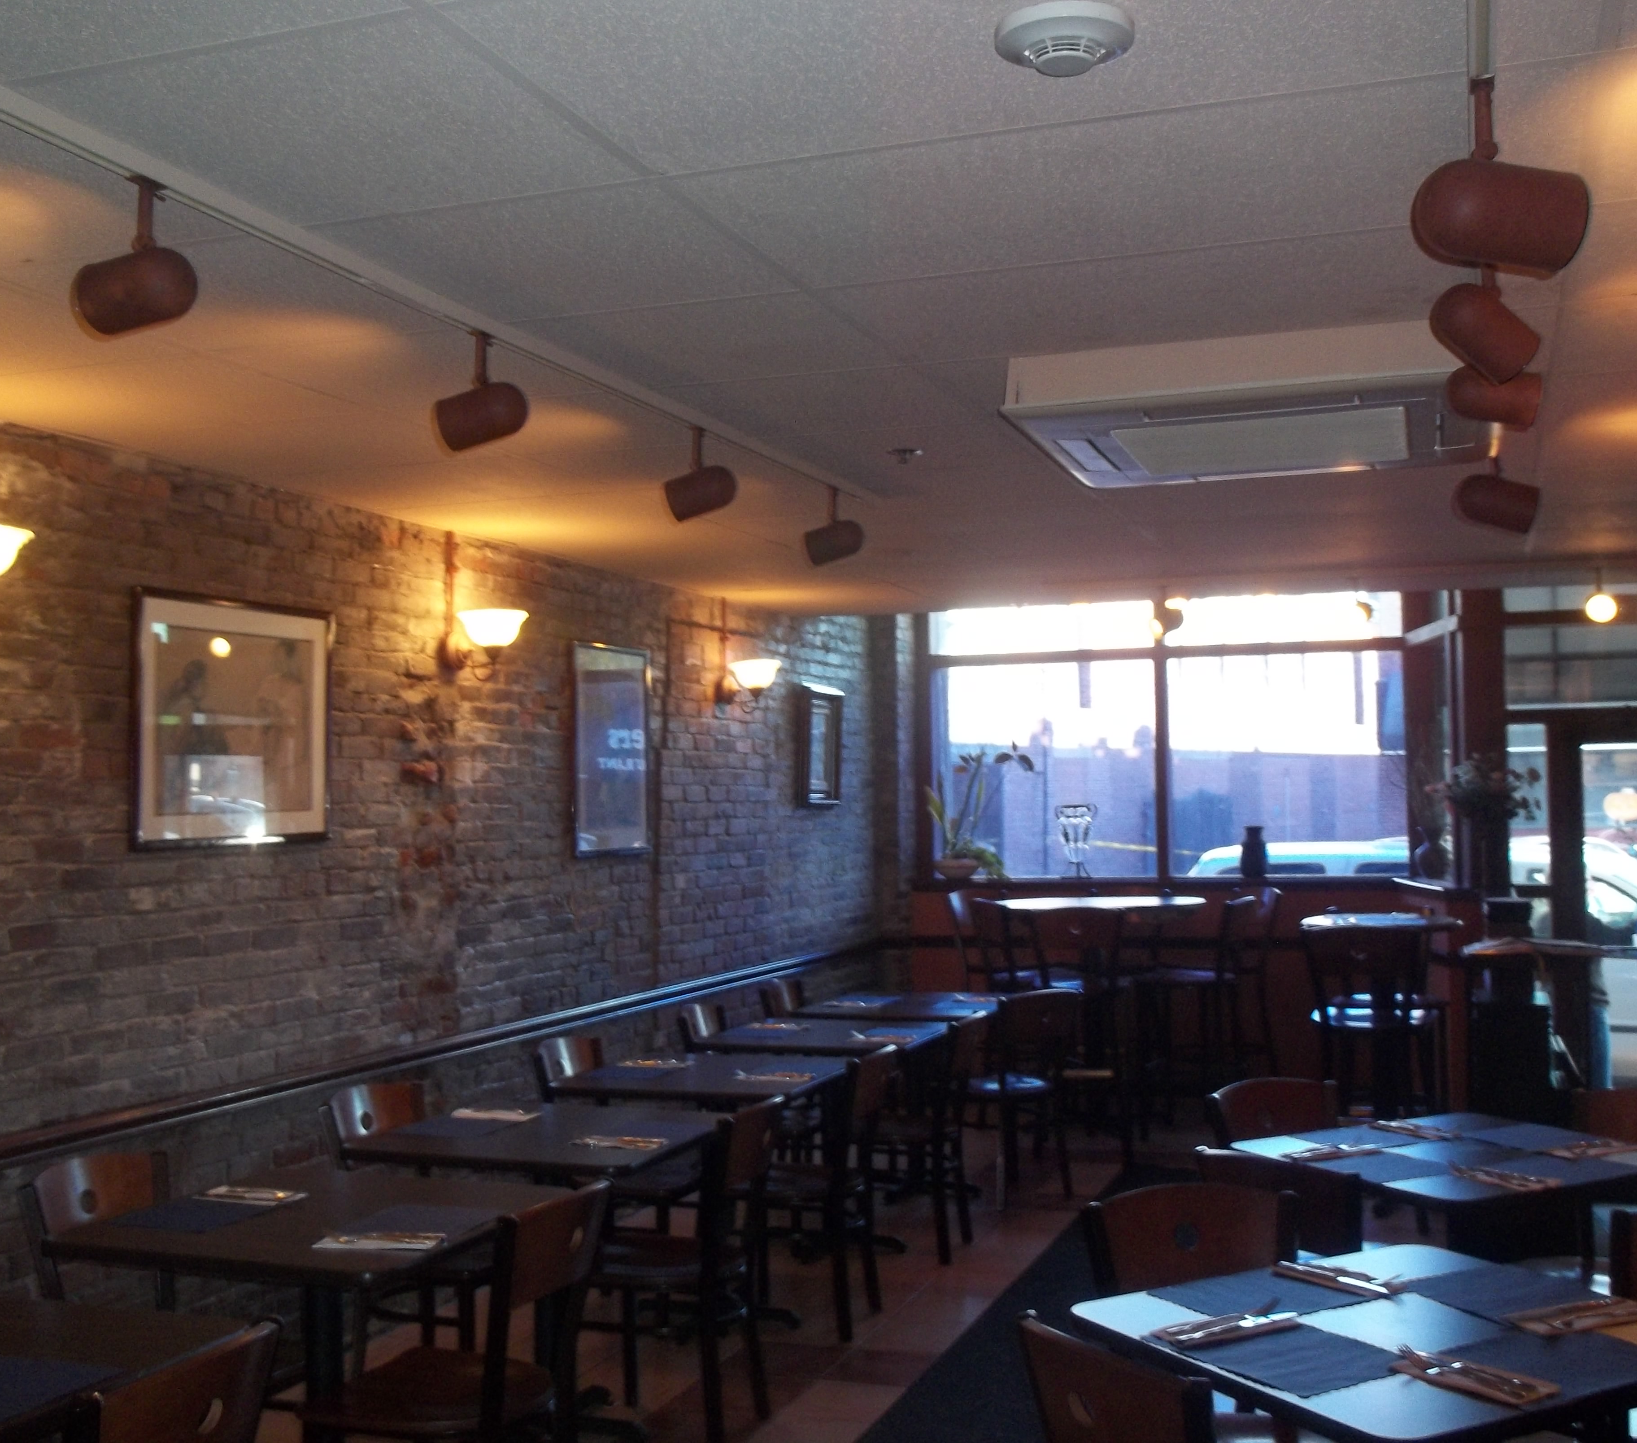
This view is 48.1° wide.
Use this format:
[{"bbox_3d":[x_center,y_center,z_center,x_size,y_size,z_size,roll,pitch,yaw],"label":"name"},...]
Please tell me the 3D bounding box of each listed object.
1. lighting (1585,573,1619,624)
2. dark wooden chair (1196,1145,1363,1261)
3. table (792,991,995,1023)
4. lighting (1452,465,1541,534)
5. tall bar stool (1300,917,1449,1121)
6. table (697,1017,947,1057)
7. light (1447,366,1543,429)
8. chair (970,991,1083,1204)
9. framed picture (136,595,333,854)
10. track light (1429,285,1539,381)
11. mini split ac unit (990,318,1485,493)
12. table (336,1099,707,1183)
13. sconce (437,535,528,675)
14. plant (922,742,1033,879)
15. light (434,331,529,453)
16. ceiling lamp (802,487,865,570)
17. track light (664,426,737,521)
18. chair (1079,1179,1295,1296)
[{"bbox_3d":[2.942,-0.474,6.878,0.105,0.215,0.170,-1,-3,23],"label":"lighting"},{"bbox_3d":[1.135,1.345,4.026,0.500,0.830,0.430,2,-3,-42],"label":"dark wooden chair"},{"bbox_3d":[0.347,1.530,7.469,0.760,0.750,0.770,-1,-2,20],"label":"table"},{"bbox_3d":[1.678,-0.532,4.524,0.200,0.115,0.115,16,1,14],"label":"lighting"},{"bbox_3d":[2.116,1.341,7.032,0.440,1.100,0.470,-2,-3,22],"label":"tall bar stool"},{"bbox_3d":[0.077,1.517,6.689,0.750,0.760,0.780,-2,-3,20],"label":"table"},{"bbox_3d":[1.256,-0.598,3.402,0.172,0.100,0.100,10,-1,8],"label":"light"},{"bbox_3d":[0.774,1.499,7.427,0.420,0.850,0.450,1,-3,-32],"label":"chair"},{"bbox_3d":[-1.526,0.000,4.835,0.030,0.640,0.820,-2,-3,20],"label":"framed picture"},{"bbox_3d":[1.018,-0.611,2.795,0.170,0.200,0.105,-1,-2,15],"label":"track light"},{"bbox_3d":[0.980,-0.665,3.970,0.950,0.120,0.960,-1,-2,20],"label":"mini split ac unit"},{"bbox_3d":[-0.694,1.424,4.665,0.800,0.745,0.660,-2,-3,20],"label":"table"},{"bbox_3d":[-1.060,-0.380,5.788,0.320,0.490,0.250,-2,-3,20],"label":"sconce"},{"bbox_3d":[0.866,0.488,9.834,0.580,0.710,0.450,-2,-3,20],"label":"plant"},{"bbox_3d":[-0.622,-0.603,3.353,0.175,0.215,0.105,0,-2,4],"label":"light"},{"bbox_3d":[0.042,-0.535,5.074,0.175,0.215,0.105,-1,-2,10],"label":"ceiling lamp"},{"bbox_3d":[-0.268,-0.564,4.168,0.155,0.215,0.100,-1,-3,13],"label":"track light"},{"bbox_3d":[0.771,1.302,3.263,0.430,0.850,0.460,0,-3,-13],"label":"chair"}]

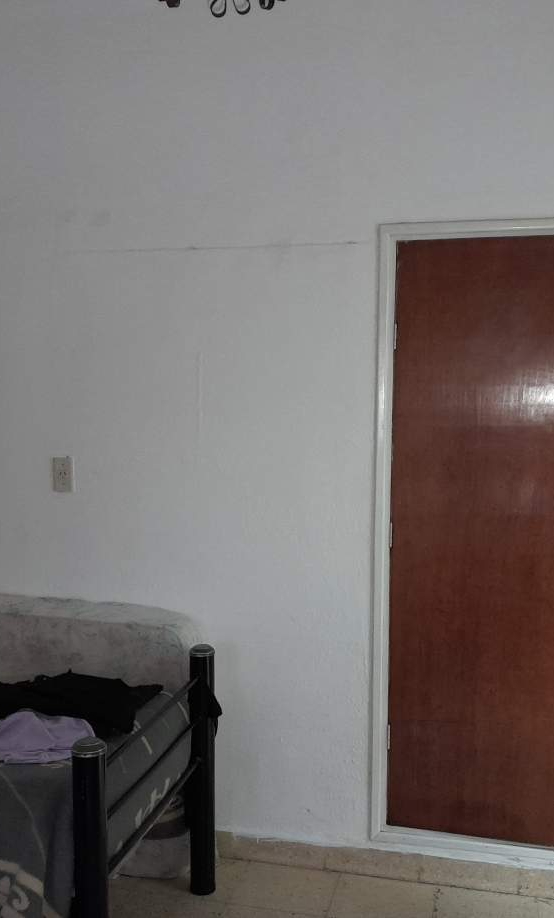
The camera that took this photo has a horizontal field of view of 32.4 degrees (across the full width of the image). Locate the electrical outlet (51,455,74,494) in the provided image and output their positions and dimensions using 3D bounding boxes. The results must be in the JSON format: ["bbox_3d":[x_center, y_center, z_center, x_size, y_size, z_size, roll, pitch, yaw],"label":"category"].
[{"bbox_3d":[-0.711,0.053,3.179,0.073,0.117,0.012,1,4,13],"label":"electrical outlet"}]

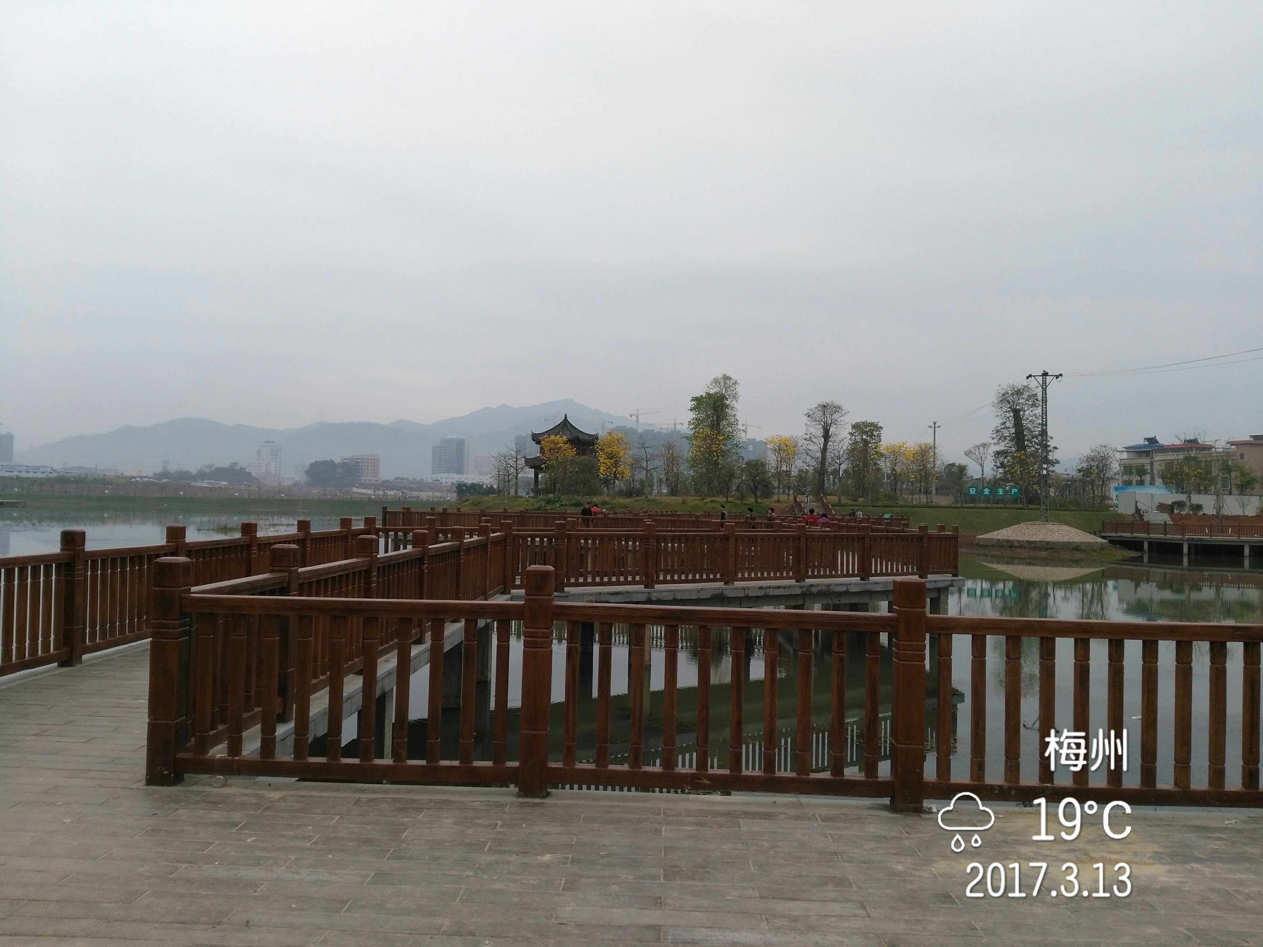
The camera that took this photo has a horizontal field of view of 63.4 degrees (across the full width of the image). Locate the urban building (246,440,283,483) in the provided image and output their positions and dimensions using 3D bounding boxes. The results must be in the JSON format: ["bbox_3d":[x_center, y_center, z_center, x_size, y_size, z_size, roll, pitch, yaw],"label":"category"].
[{"bbox_3d":[-398.084,-11.771,1108.000,33.000,47.810,24.000,1,-2,12],"label":"urban building"}]

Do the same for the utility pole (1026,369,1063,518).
[{"bbox_3d":[31.931,-2.079,79.000,2.700,11.640,0.850,1,-2,20],"label":"utility pole"}]

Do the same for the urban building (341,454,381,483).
[{"bbox_3d":[-248.225,-4.077,938.000,20.000,26.950,33.000,3,-2,-41],"label":"urban building"}]

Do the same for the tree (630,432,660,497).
[{"bbox_3d":[1.421,-0.895,108.987,3.160,6.950,3.060,1,-2,1],"label":"tree"}]

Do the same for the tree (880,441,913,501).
[{"bbox_3d":[28.365,-0.211,109.382,3.590,6.440,3.480,1,-2,15],"label":"tree"}]

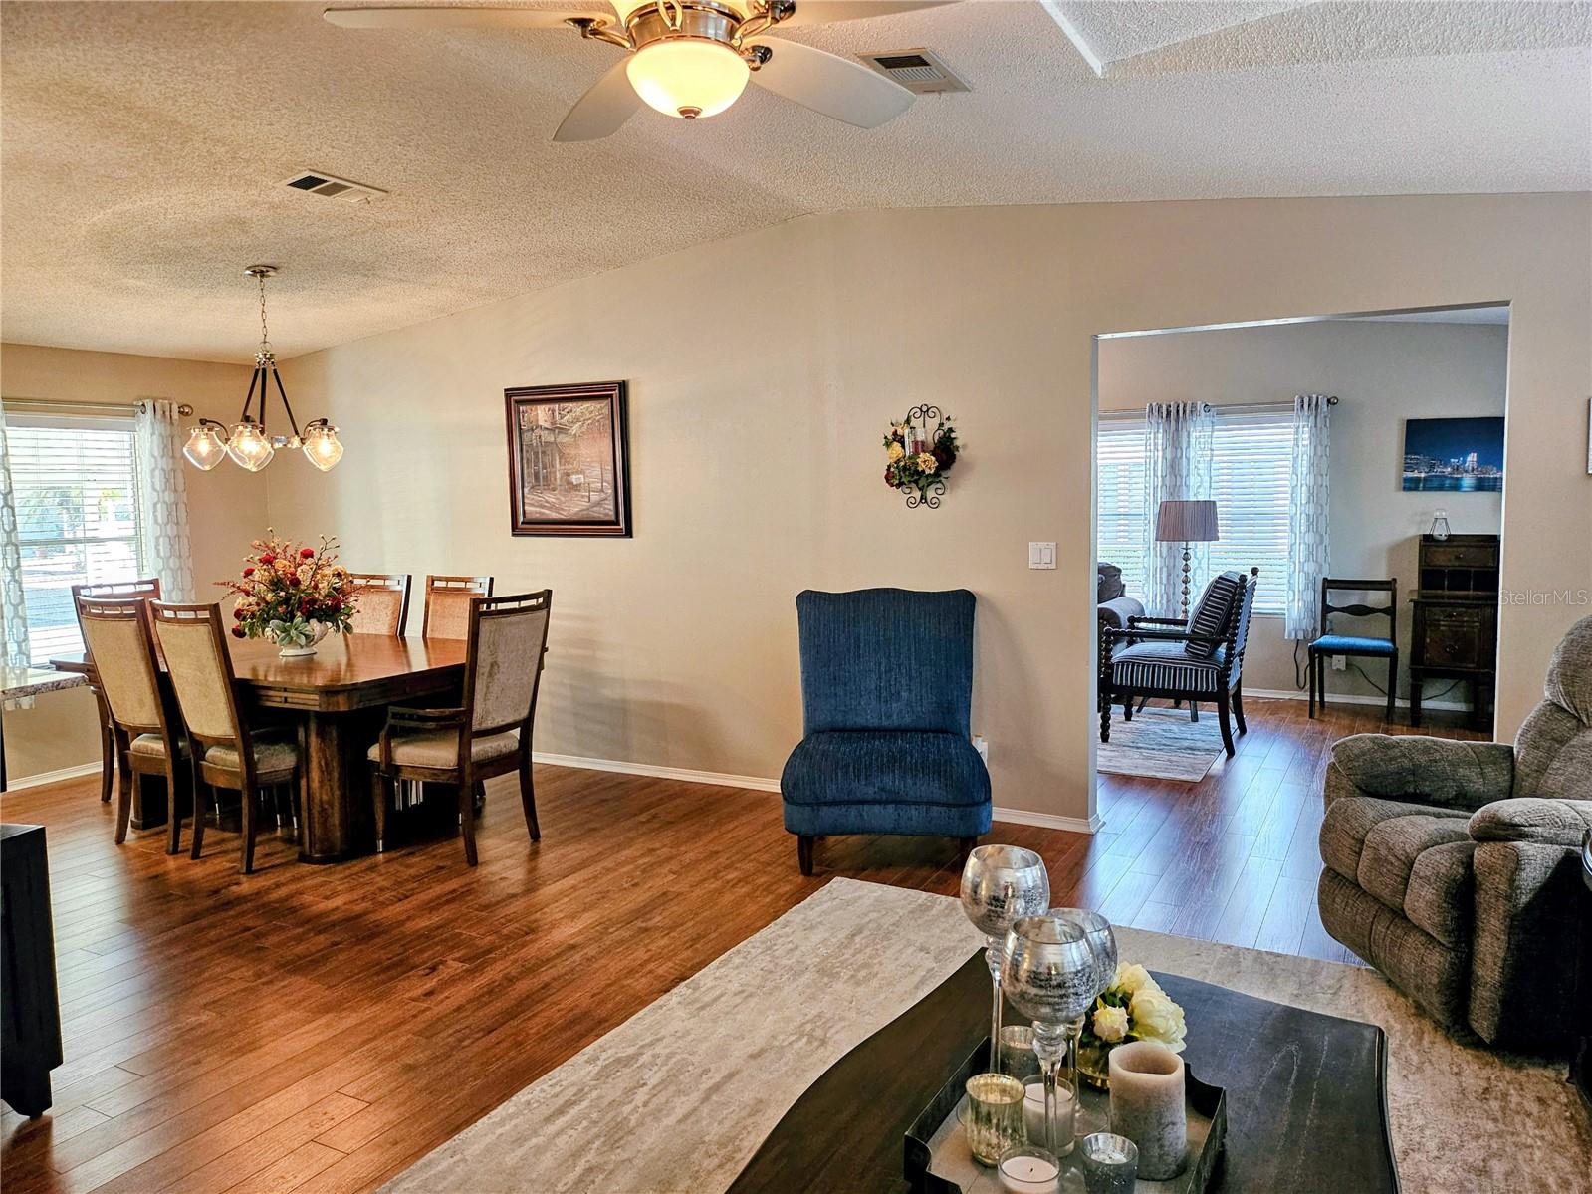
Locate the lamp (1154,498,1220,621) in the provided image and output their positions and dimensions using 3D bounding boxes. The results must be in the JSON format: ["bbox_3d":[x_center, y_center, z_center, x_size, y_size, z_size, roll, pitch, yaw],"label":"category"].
[{"bbox_3d":[2.442,-0.179,6.901,0.400,0.850,0.400,2,6,29],"label":"lamp"}]

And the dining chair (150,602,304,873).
[{"bbox_3d":[-2.189,0.524,4.490,0.490,1.050,0.610,2,6,29],"label":"dining chair"}]

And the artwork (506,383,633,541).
[{"bbox_3d":[-1.174,-0.697,5.676,0.740,0.760,0.040,2,6,29],"label":"artwork"}]

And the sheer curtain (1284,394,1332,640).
[{"bbox_3d":[3.376,-0.509,7.264,0.260,1.610,0.110,2,6,29],"label":"sheer curtain"}]

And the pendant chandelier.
[{"bbox_3d":[-2.476,-1.064,5.178,0.720,0.960,0.720,2,6,29],"label":"pendant chandelier"}]

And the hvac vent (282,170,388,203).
[{"bbox_3d":[-1.657,-1.454,3.958,0.200,0.025,0.350,-5,3,30],"label":"hvac vent"}]

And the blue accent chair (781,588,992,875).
[{"bbox_3d":[0.366,0.508,4.529,0.790,1.055,0.780,0,5,6],"label":"blue accent chair"}]

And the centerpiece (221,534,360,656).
[{"bbox_3d":[-2.370,-0.013,5.243,0.580,0.560,0.550,2,6,29],"label":"centerpiece"}]

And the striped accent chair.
[{"bbox_3d":[2.251,0.333,6.508,0.800,1.000,0.700,2,6,32],"label":"striped accent chair"}]

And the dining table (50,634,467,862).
[{"bbox_3d":[-2.182,0.626,4.972,1.856,0.758,1.183,2,6,29],"label":"dining table"}]

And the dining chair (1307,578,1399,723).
[{"bbox_3d":[3.569,0.325,7.071,0.475,0.875,0.490,2,6,29],"label":"dining chair"}]

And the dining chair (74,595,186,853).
[{"bbox_3d":[-2.684,0.519,4.849,0.500,1.080,0.600,2,6,29],"label":"dining chair"}]

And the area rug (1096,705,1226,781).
[{"bbox_3d":[1.332,0.804,6.972,2.600,0.012,1.900,2,6,29],"label":"area rug"}]

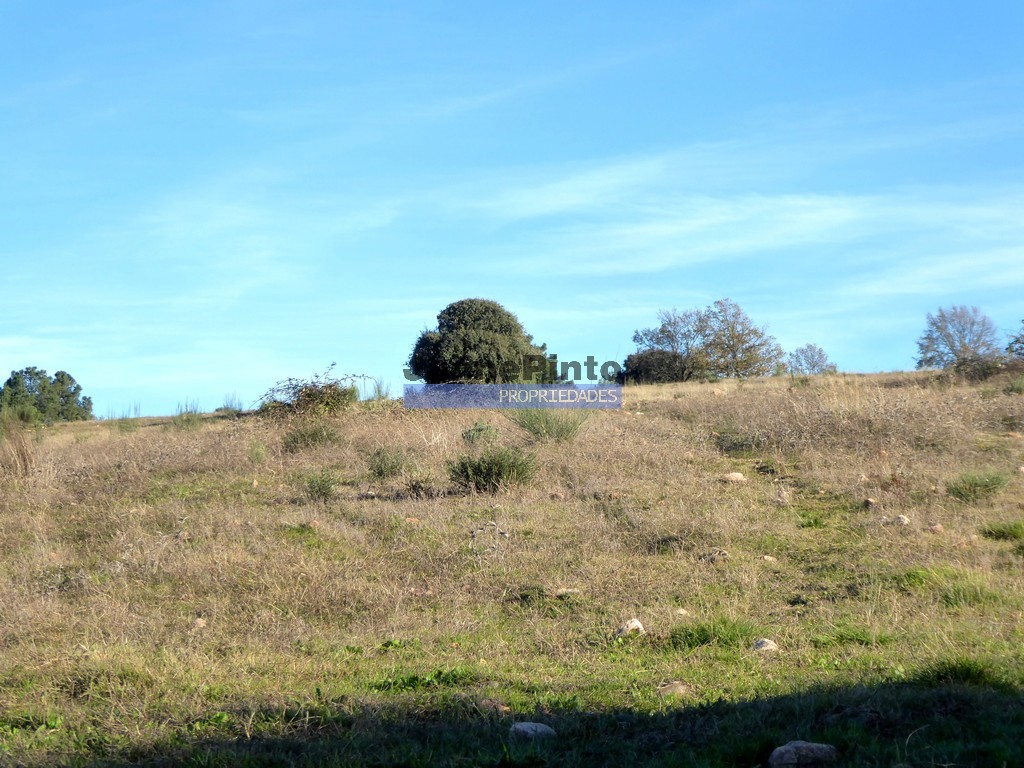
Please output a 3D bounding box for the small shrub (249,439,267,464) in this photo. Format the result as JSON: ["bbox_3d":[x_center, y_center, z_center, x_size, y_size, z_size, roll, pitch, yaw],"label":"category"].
[{"bbox_3d":[-3.309,0.891,35.000,0.234,0.312,0.234,0,-2,0],"label":"small shrub"}]

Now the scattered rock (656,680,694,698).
[{"bbox_3d":[0.814,1.521,13.400,0.189,0.085,0.142,0,-2,0],"label":"scattered rock"}]

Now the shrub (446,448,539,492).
[{"bbox_3d":[-0.228,0.953,30.000,1.003,0.513,0.853,0,-3,0],"label":"shrub"}]

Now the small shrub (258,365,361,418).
[{"bbox_3d":[-4.062,0.150,54.000,2.046,1.083,1.535,0,-2,0],"label":"small shrub"}]

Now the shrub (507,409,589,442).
[{"bbox_3d":[0.587,0.653,44.500,1.356,0.628,1.220,0,-3,0],"label":"shrub"}]

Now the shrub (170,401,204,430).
[{"bbox_3d":[-6.771,0.655,56.000,0.666,0.624,0.632,0,-3,0],"label":"shrub"}]

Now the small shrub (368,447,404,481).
[{"bbox_3d":[-1.539,0.975,33.000,0.441,0.417,0.397,0,-3,0],"label":"small shrub"}]

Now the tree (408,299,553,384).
[{"bbox_3d":[-0.995,-1.184,85.000,4.547,3.031,4.200,0,-2,0],"label":"tree"}]

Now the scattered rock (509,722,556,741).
[{"bbox_3d":[0.091,1.549,12.000,0.214,0.076,0.150,0,-2,0],"label":"scattered rock"}]

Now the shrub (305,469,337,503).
[{"bbox_3d":[-1.956,1.037,27.500,0.327,0.347,0.294,0,-2,0],"label":"shrub"}]

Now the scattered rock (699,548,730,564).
[{"bbox_3d":[1.497,1.282,20.000,0.223,0.119,0.167,0,-3,0],"label":"scattered rock"}]

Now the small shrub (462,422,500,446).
[{"bbox_3d":[-0.525,0.784,43.500,0.614,0.388,0.553,0,-3,0],"label":"small shrub"}]

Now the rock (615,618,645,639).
[{"bbox_3d":[0.646,1.344,14.800,0.165,0.110,0.132,0,-3,0],"label":"rock"}]

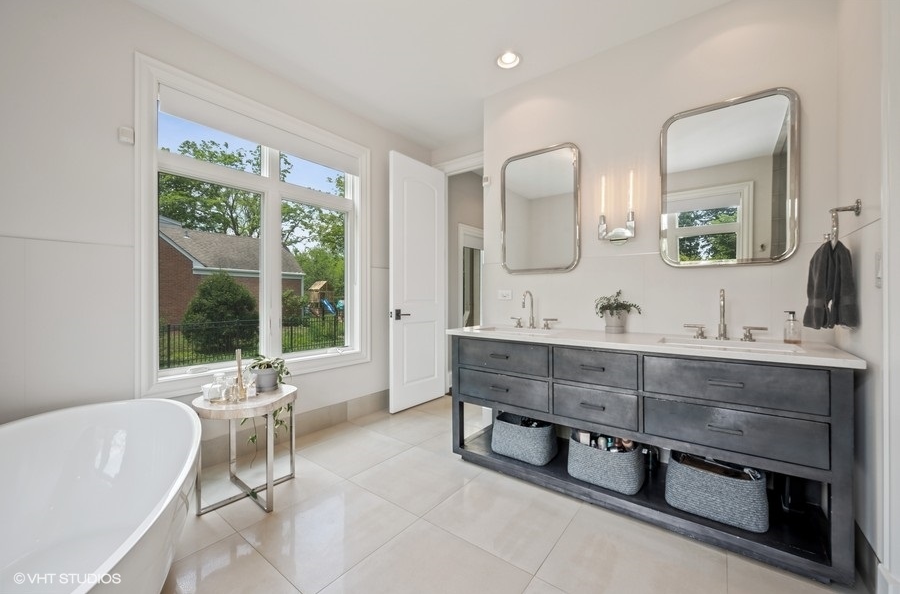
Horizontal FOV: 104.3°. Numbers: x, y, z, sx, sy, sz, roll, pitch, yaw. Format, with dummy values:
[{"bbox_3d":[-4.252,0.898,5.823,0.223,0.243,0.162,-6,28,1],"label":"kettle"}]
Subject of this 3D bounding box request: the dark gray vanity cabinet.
[{"bbox_3d":[0.946,0.672,2.125,1.954,0.866,0.639,0,0,37],"label":"dark gray vanity cabinet"}]

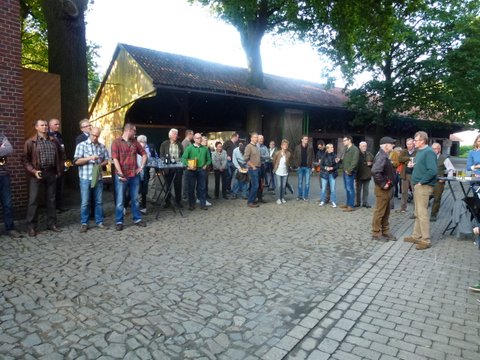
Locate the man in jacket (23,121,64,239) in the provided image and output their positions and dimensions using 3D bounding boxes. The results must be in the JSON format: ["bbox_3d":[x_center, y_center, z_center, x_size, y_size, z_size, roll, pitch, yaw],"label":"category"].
[{"bbox_3d":[-3.060,-0.050,5.200,0.380,1.800,0.570,3,6,40],"label":"man in jacket"}]

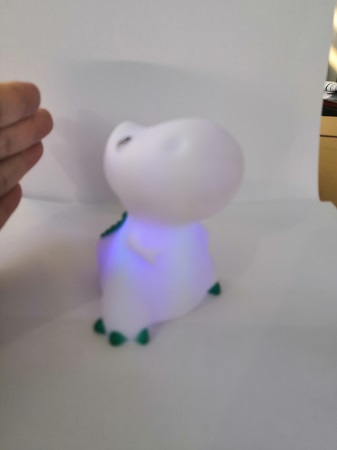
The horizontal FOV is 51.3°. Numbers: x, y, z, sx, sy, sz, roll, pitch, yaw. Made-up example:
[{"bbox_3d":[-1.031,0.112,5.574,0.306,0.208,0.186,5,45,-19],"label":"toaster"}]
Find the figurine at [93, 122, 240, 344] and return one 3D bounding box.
[{"bbox_3d":[-0.004,0.000,0.240,0.118,0.138,0.102,18,26,40],"label":"figurine"}]

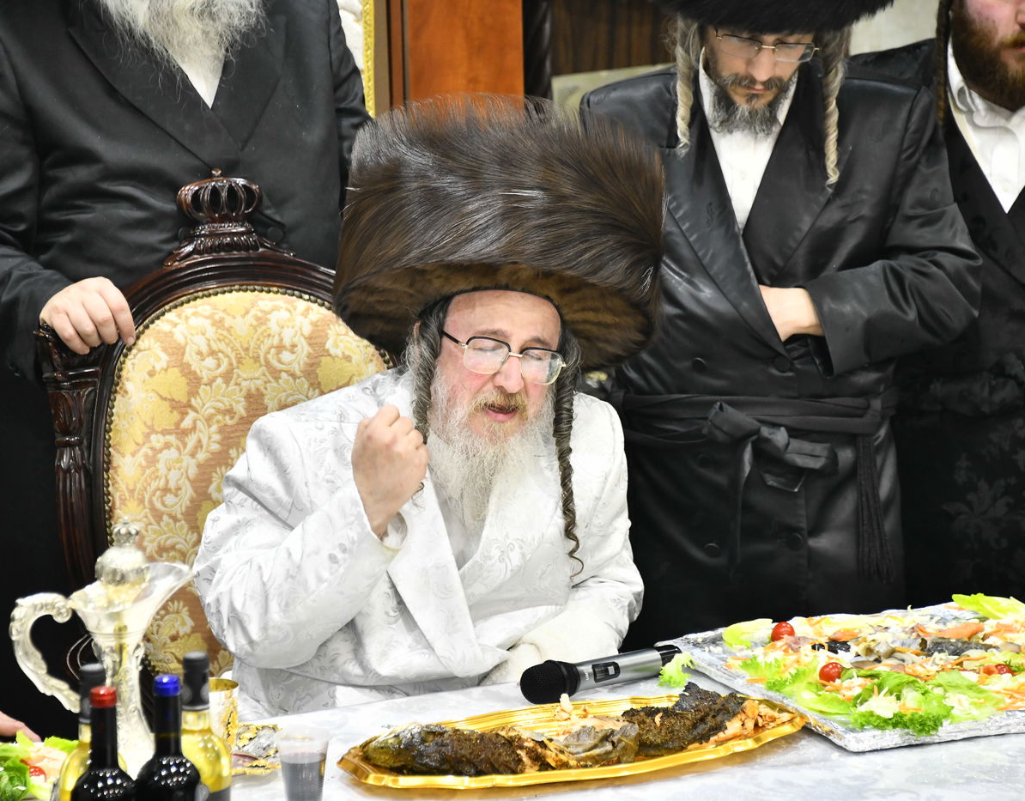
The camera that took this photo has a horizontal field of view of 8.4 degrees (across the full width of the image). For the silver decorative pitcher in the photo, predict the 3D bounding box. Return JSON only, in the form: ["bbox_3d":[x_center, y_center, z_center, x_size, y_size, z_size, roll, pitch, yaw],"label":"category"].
[{"bbox_3d":[-0.459,0.282,7.820,0.205,0.300,0.095,0,12,0],"label":"silver decorative pitcher"}]

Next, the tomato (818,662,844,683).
[{"bbox_3d":[0.371,0.318,8.130,0.028,0.027,0.028,0,12,0],"label":"tomato"}]

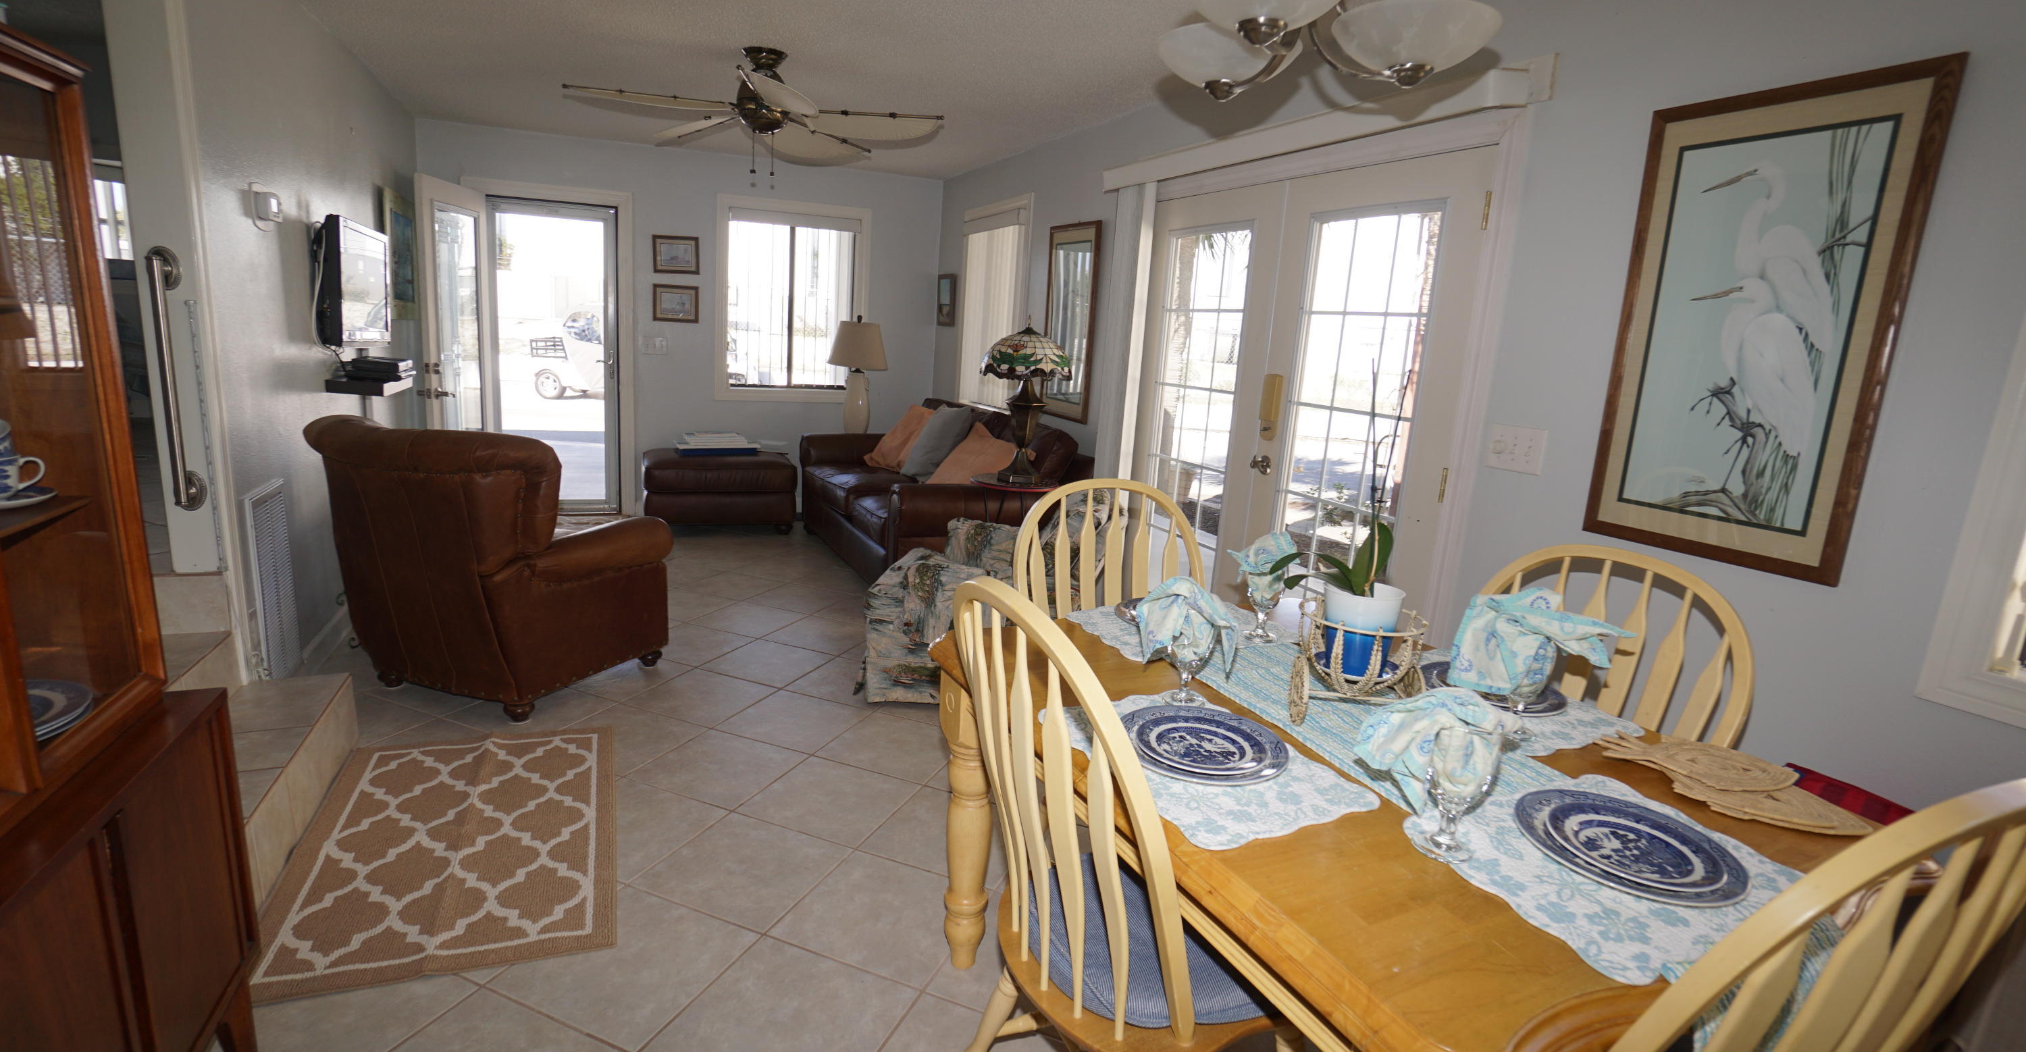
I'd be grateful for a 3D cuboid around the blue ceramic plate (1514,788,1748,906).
[{"bbox_3d":[0.802,0.423,1.097,0.262,0.028,0.262,4,12,-1],"label":"blue ceramic plate"}]

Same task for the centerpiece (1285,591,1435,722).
[{"bbox_3d":[0.650,0.248,1.590,0.250,0.185,0.220,3,12,-5],"label":"centerpiece"}]

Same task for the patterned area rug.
[{"bbox_3d":[-1.471,0.816,2.271,0.720,0.010,1.140,-2,14,-26],"label":"patterned area rug"}]

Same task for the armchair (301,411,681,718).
[{"bbox_3d":[-1.797,0.130,3.097,0.830,0.950,0.840,8,13,20],"label":"armchair"}]

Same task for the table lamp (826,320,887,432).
[{"bbox_3d":[-1.093,-1.018,5.934,0.390,0.820,0.390,-2,13,-23],"label":"table lamp"}]

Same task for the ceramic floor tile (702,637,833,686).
[{"bbox_3d":[-1.016,0.573,3.526,0.390,0.010,0.390,8,12,19],"label":"ceramic floor tile"}]

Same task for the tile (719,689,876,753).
[{"bbox_3d":[-0.782,0.694,3.031,0.390,0.010,0.390,8,12,19],"label":"tile"}]

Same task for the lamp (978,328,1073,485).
[{"bbox_3d":[0.054,-0.552,3.876,0.430,0.720,0.430,4,12,-1],"label":"lamp"}]

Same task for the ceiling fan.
[{"bbox_3d":[-0.984,-1.697,3.325,1.340,0.360,1.340,-1,13,-25],"label":"ceiling fan"}]

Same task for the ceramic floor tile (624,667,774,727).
[{"bbox_3d":[-1.150,0.639,3.161,0.390,0.010,0.390,8,12,19],"label":"ceramic floor tile"}]

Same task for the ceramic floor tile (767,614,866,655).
[{"bbox_3d":[-0.881,0.507,3.891,0.390,0.010,0.390,8,12,19],"label":"ceramic floor tile"}]

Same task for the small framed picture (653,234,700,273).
[{"bbox_3d":[-2.227,-1.796,5.588,0.290,0.235,0.020,-2,13,-23],"label":"small framed picture"}]

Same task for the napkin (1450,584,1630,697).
[{"bbox_3d":[0.932,0.207,1.490,0.255,0.185,0.160,12,15,33],"label":"napkin"}]

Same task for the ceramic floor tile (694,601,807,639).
[{"bbox_3d":[-1.250,0.452,4.020,0.390,0.010,0.390,8,12,19],"label":"ceramic floor tile"}]

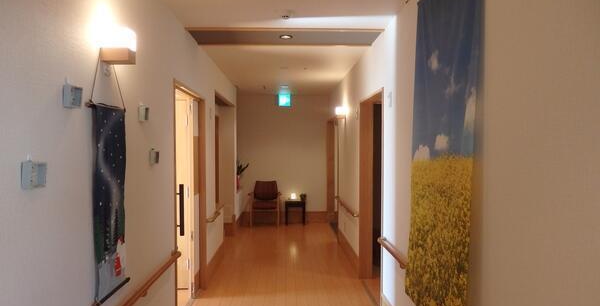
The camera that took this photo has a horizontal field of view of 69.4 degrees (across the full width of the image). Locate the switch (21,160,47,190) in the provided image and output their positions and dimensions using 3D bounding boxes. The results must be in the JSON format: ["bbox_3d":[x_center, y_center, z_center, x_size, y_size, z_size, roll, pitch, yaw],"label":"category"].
[{"bbox_3d":[-0.851,0.070,1.390,0.033,0.088,0.082,0,1,-2],"label":"switch"}]

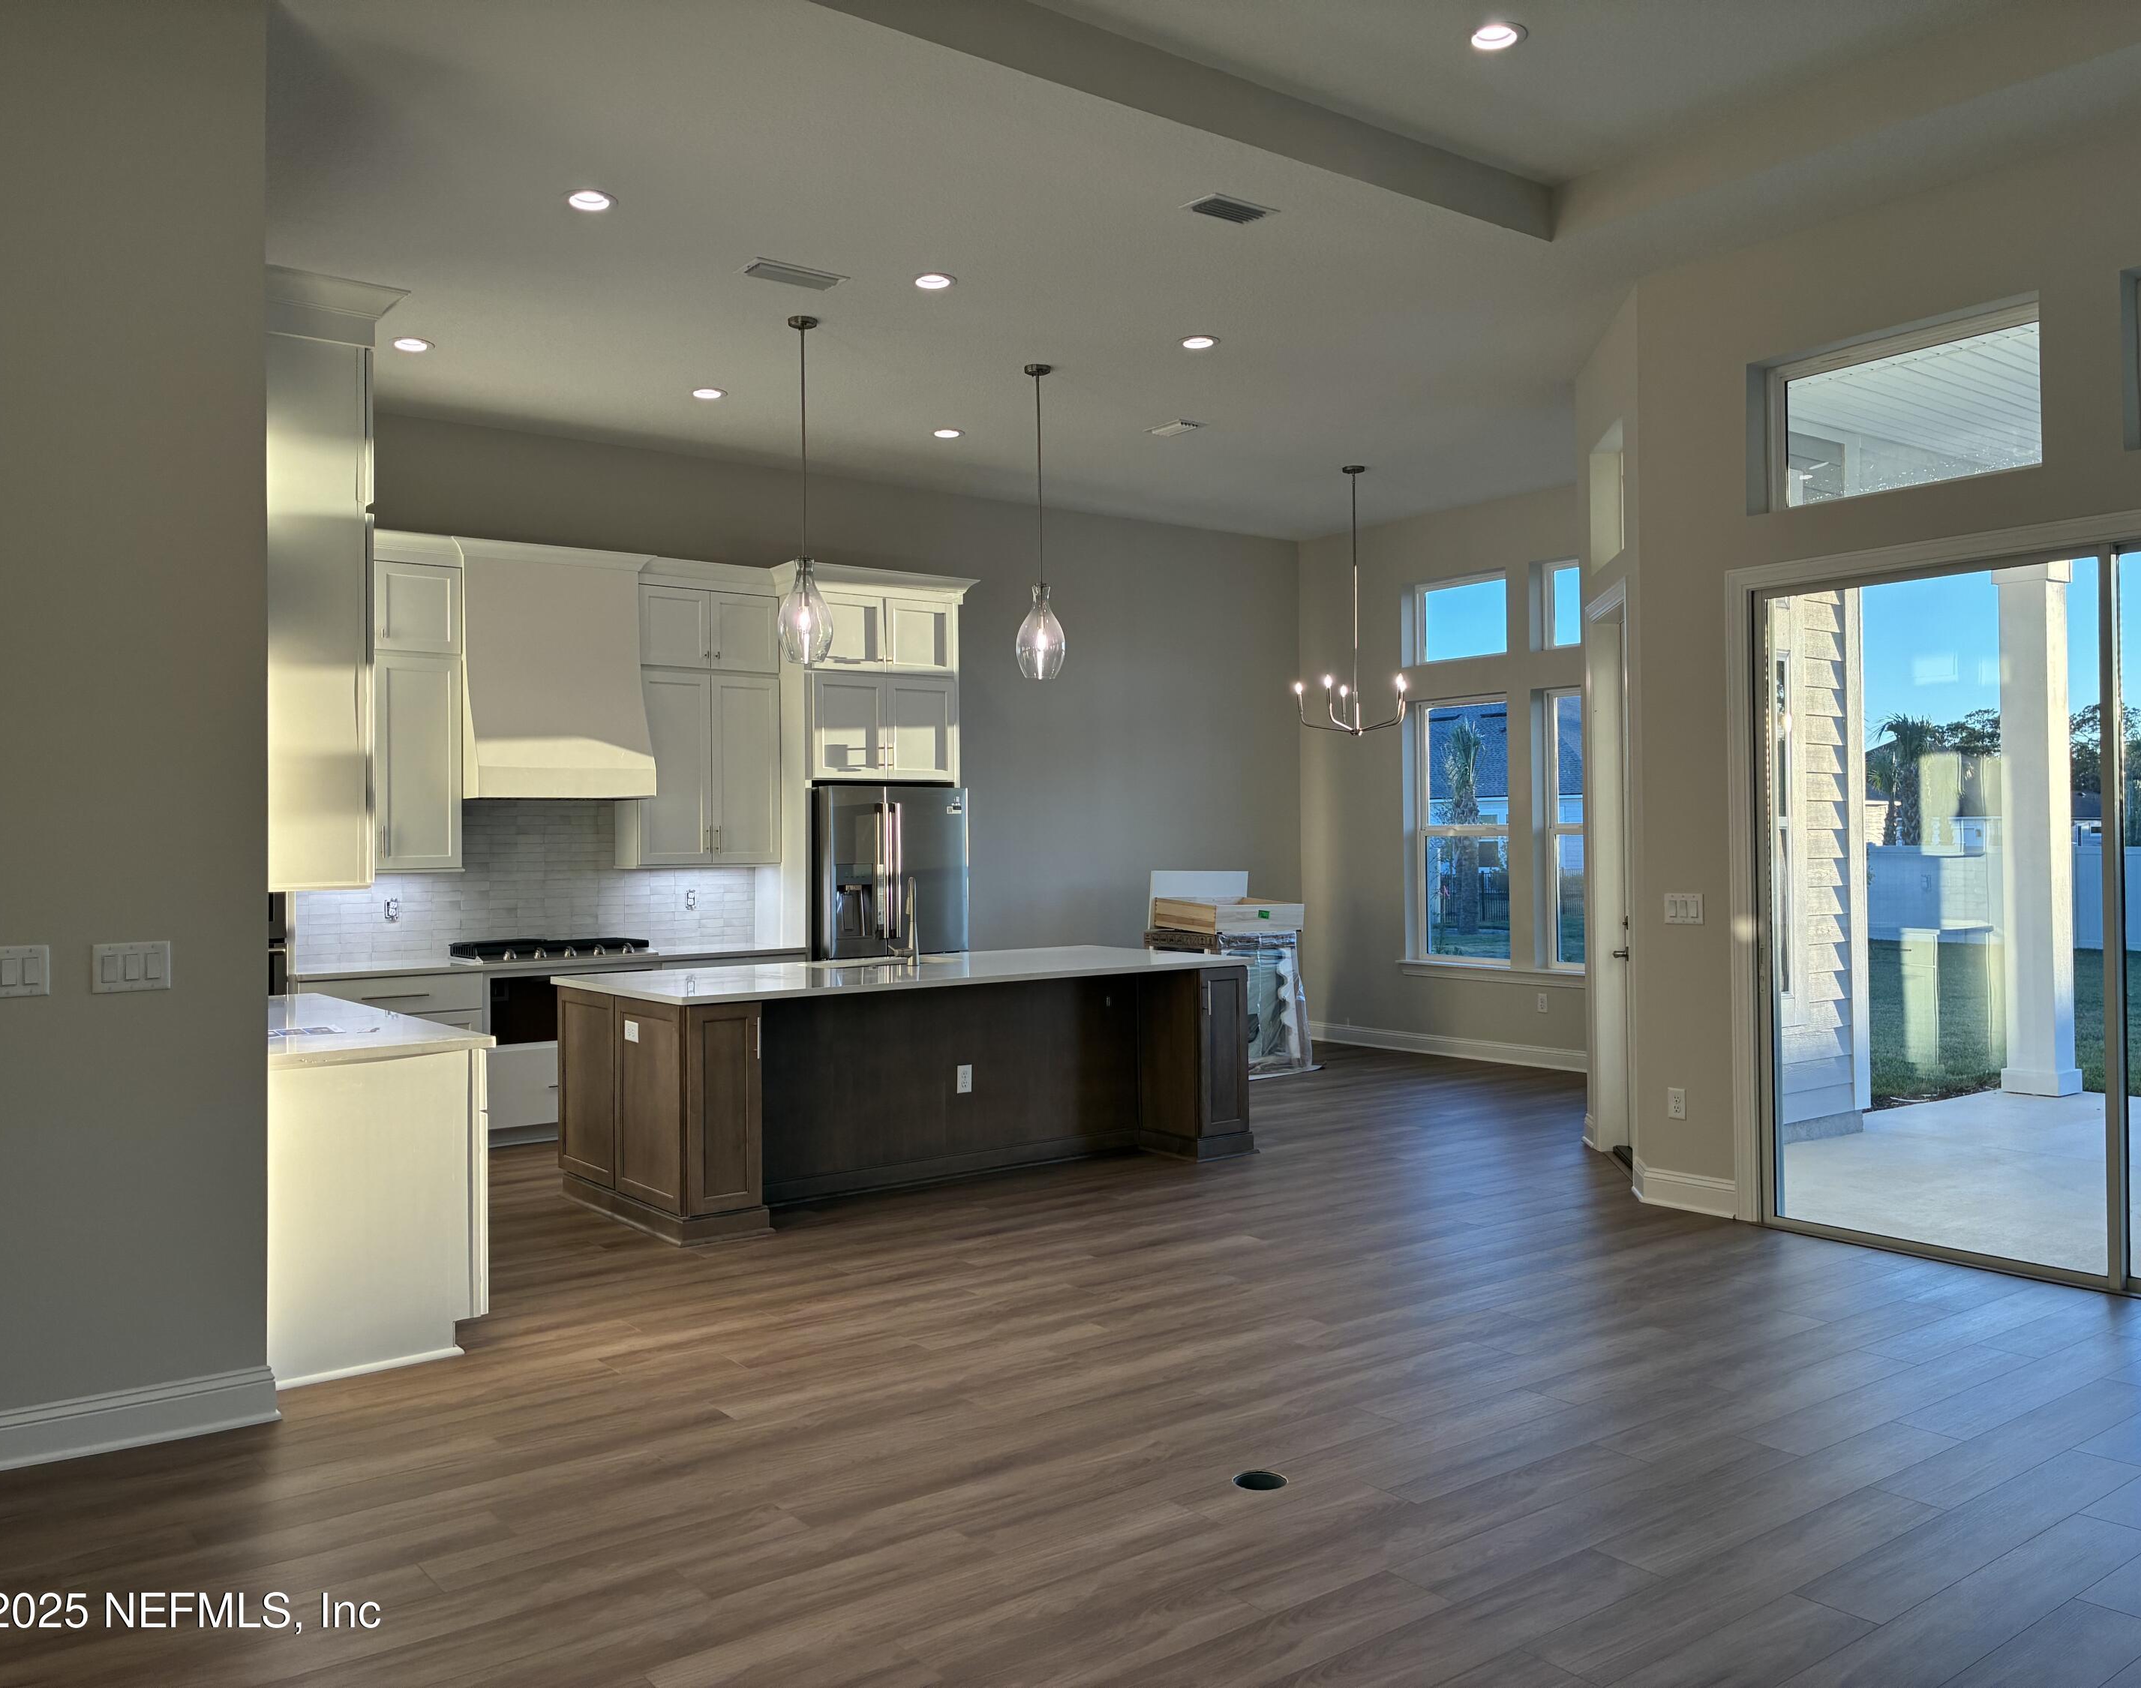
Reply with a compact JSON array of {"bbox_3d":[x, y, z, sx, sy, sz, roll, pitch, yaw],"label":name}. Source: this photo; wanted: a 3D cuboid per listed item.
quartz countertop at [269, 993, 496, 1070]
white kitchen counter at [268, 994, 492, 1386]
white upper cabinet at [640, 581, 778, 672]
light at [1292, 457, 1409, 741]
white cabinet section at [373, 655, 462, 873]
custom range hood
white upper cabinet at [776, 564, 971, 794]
[{"bbox_3d":[-2.572,0.598,5.591,0.650,0.035,2.115,-1,0,-37],"label":"quartz countertop"},{"bbox_3d":[-2.569,1.037,5.592,0.650,0.914,2.110,-1,0,-37],"label":"white kitchen counter"},{"bbox_3d":[-2.059,-1.160,9.357,0.840,0.460,0.345,0,0,-37],"label":"white upper cabinet"},{"bbox_3d":[1.676,-1.430,9.966,0.670,1.564,0.670,0,0,10],"label":"light"},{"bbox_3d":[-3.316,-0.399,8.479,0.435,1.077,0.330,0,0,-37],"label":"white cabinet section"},{"bbox_3d":[-2.709,-0.856,8.738,0.980,1.280,0.550,0,0,-37],"label":"custom range hood"},{"bbox_3d":[-1.226,-0.949,9.947,1.140,1.220,0.680,-1,0,-37],"label":"white upper cabinet"}]

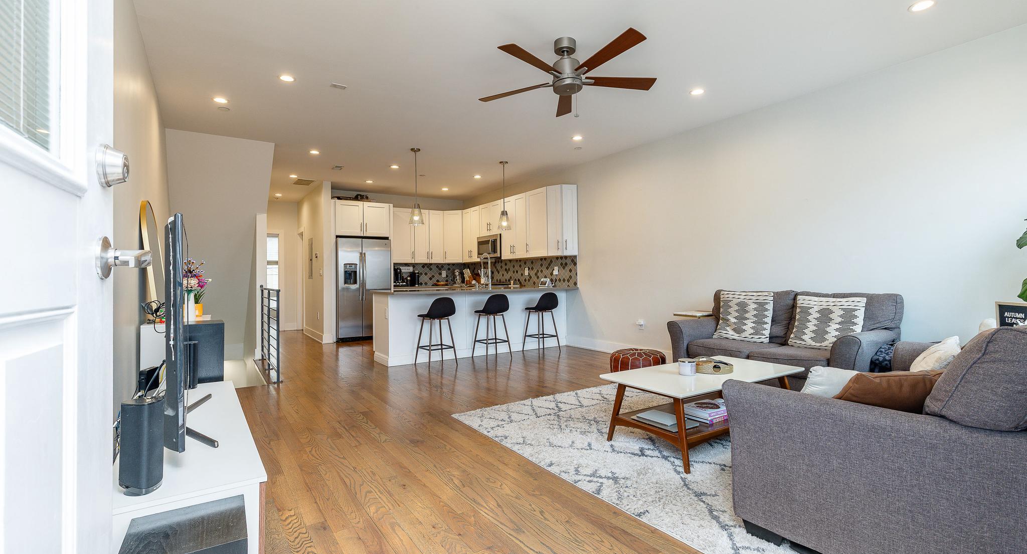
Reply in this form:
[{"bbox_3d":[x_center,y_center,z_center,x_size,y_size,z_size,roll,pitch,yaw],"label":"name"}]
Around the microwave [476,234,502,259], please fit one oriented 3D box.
[{"bbox_3d":[-0.292,-0.537,8.319,0.410,0.420,0.765,0,-1,-35],"label":"microwave"}]

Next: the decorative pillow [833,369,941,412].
[{"bbox_3d":[1.493,0.484,1.721,0.430,0.140,0.400,-1,29,22],"label":"decorative pillow"}]

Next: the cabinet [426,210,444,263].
[{"bbox_3d":[-1.638,-0.802,9.297,0.340,1.050,0.330,0,-1,-35],"label":"cabinet"}]

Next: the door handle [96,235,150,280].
[{"bbox_3d":[-0.585,-0.030,0.681,0.058,0.067,0.138,0,-1,-34],"label":"door handle"}]

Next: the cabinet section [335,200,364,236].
[{"bbox_3d":[-2.967,-0.999,8.071,0.455,0.594,0.600,0,0,-34],"label":"cabinet section"}]

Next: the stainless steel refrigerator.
[{"bbox_3d":[-2.759,0.232,8.182,0.915,1.772,0.770,0,-1,-35],"label":"stainless steel refrigerator"}]

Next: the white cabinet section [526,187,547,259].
[{"bbox_3d":[0.495,-0.833,7.155,0.330,1.049,0.546,0,0,-34],"label":"white cabinet section"}]

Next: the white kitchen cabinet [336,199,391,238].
[{"bbox_3d":[-2.781,-1.016,8.311,0.980,0.600,0.610,0,-1,-35],"label":"white kitchen cabinet"}]

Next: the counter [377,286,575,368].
[{"bbox_3d":[-0.468,0.622,6.427,2.830,0.910,0.940,0,-1,-34],"label":"counter"}]

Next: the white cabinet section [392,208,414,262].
[{"bbox_3d":[-2.212,-0.791,8.816,0.508,1.049,0.330,0,0,-34],"label":"white cabinet section"}]

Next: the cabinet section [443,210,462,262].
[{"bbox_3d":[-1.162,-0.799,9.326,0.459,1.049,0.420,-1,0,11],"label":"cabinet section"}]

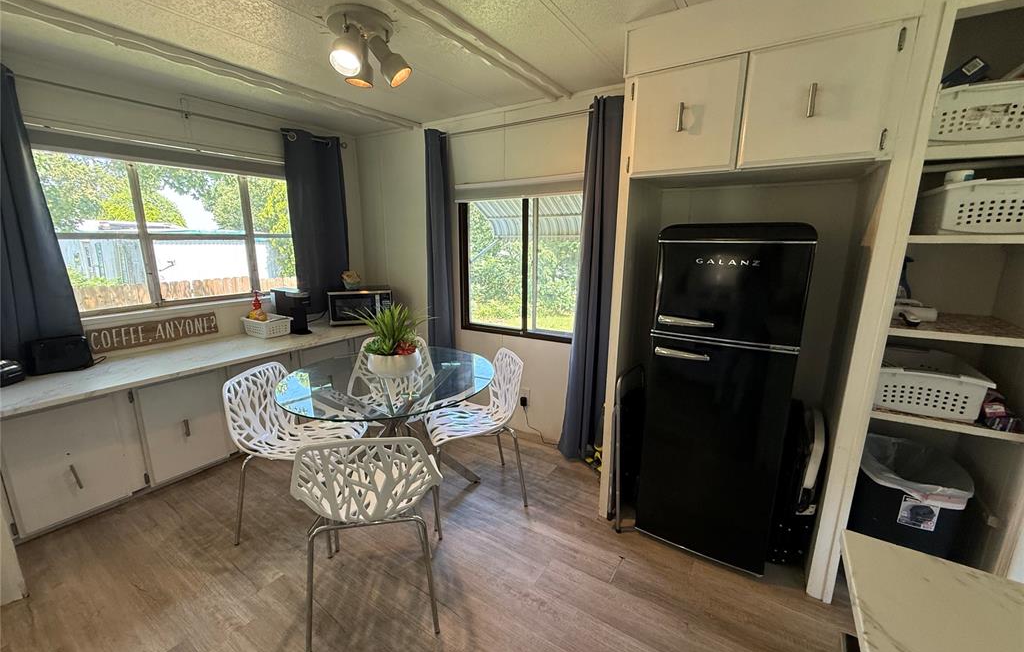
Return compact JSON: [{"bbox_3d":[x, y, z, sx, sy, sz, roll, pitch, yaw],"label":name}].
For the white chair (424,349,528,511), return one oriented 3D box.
[{"bbox_3d":[-0.225,0.576,2.327,0.515,0.800,0.490,-4,13,-19],"label":"white chair"}]

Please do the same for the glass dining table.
[{"bbox_3d":[-0.590,0.619,2.168,1.040,0.775,1.040,-1,12,-8],"label":"glass dining table"}]

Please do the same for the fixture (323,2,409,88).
[{"bbox_3d":[-0.584,-1.125,1.726,0.270,0.240,0.280,-1,12,-8],"label":"fixture"}]

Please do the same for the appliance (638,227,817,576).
[{"bbox_3d":[1.025,0.285,2.038,0.555,1.510,0.600,8,14,32],"label":"appliance"}]

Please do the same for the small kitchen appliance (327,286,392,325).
[{"bbox_3d":[-1.461,-0.206,4.050,0.520,0.295,0.380,-3,13,-16],"label":"small kitchen appliance"}]

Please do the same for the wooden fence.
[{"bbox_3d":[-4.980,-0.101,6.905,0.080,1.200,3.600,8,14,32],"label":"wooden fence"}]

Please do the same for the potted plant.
[{"bbox_3d":[-0.591,0.065,2.066,0.400,0.350,0.380,-3,13,-16],"label":"potted plant"}]

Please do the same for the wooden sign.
[{"bbox_3d":[-2.585,0.032,3.040,0.025,0.170,0.760,8,14,32],"label":"wooden sign"}]

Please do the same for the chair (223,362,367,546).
[{"bbox_3d":[-1.037,0.619,2.093,0.515,0.800,0.490,2,12,9],"label":"chair"}]

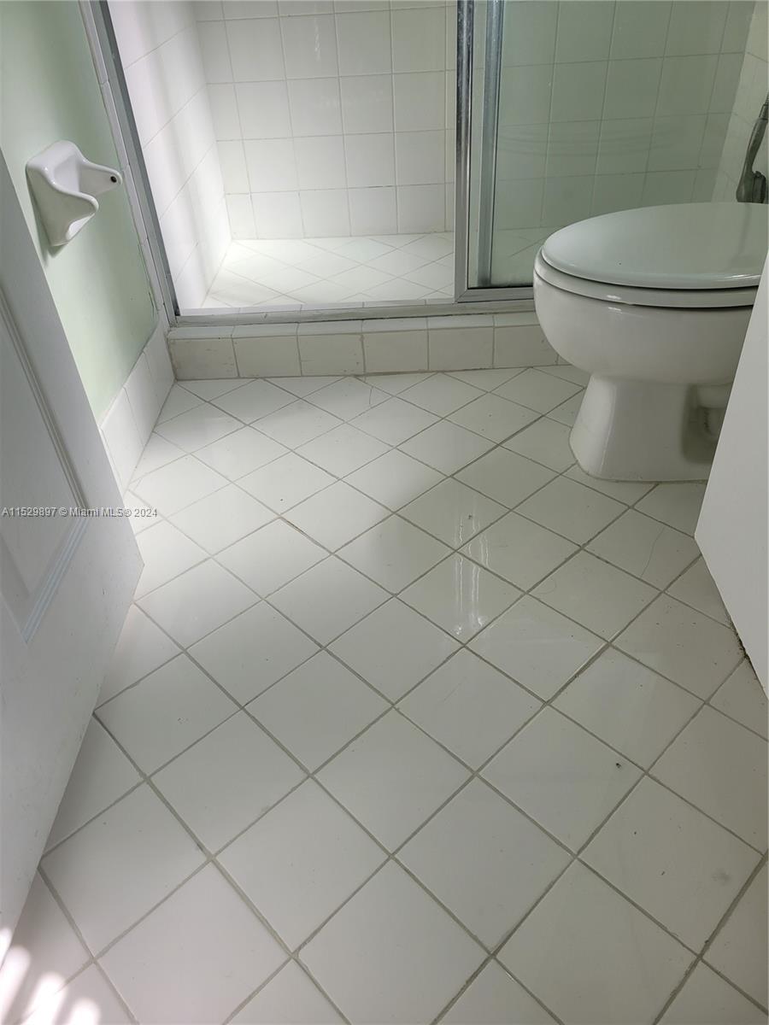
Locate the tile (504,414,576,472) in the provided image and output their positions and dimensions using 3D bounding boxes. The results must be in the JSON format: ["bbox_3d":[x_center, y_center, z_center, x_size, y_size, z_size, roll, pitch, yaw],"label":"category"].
[{"bbox_3d":[0.348,-0.138,1.586,0.148,0.009,0.148,-33,47,-32],"label":"tile"}]

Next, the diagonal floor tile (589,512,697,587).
[{"bbox_3d":[0.452,0.063,1.325,0.151,0.009,0.151,-33,47,-32],"label":"diagonal floor tile"}]

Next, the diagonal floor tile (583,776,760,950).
[{"bbox_3d":[0.339,0.410,0.916,0.151,0.009,0.151,-33,47,-32],"label":"diagonal floor tile"}]

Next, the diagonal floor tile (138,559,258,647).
[{"bbox_3d":[-0.307,0.149,1.273,0.148,0.009,0.148,-33,47,-32],"label":"diagonal floor tile"}]

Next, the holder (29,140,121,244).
[{"bbox_3d":[-0.495,-0.531,1.267,0.092,0.123,0.160,-2,39,2],"label":"holder"}]

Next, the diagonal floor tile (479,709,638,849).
[{"bbox_3d":[0.231,0.344,1.005,0.151,0.009,0.151,-33,47,-32],"label":"diagonal floor tile"}]

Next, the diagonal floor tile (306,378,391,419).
[{"bbox_3d":[-0.083,-0.262,1.770,0.151,0.009,0.151,-33,47,-32],"label":"diagonal floor tile"}]

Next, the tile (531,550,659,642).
[{"bbox_3d":[0.345,0.136,1.258,0.151,0.009,0.151,-33,47,-32],"label":"tile"}]

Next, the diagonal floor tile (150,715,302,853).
[{"bbox_3d":[-0.205,0.351,1.012,0.151,0.009,0.151,-33,47,-32],"label":"diagonal floor tile"}]

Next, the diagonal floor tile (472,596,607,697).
[{"bbox_3d":[0.233,0.206,1.177,0.151,0.008,0.151,-33,47,-32],"label":"diagonal floor tile"}]

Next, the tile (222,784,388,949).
[{"bbox_3d":[-0.100,0.421,0.934,0.151,0.008,0.151,-33,47,-32],"label":"tile"}]

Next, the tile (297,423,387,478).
[{"bbox_3d":[-0.088,-0.131,1.616,0.151,0.008,0.151,-33,47,-32],"label":"tile"}]

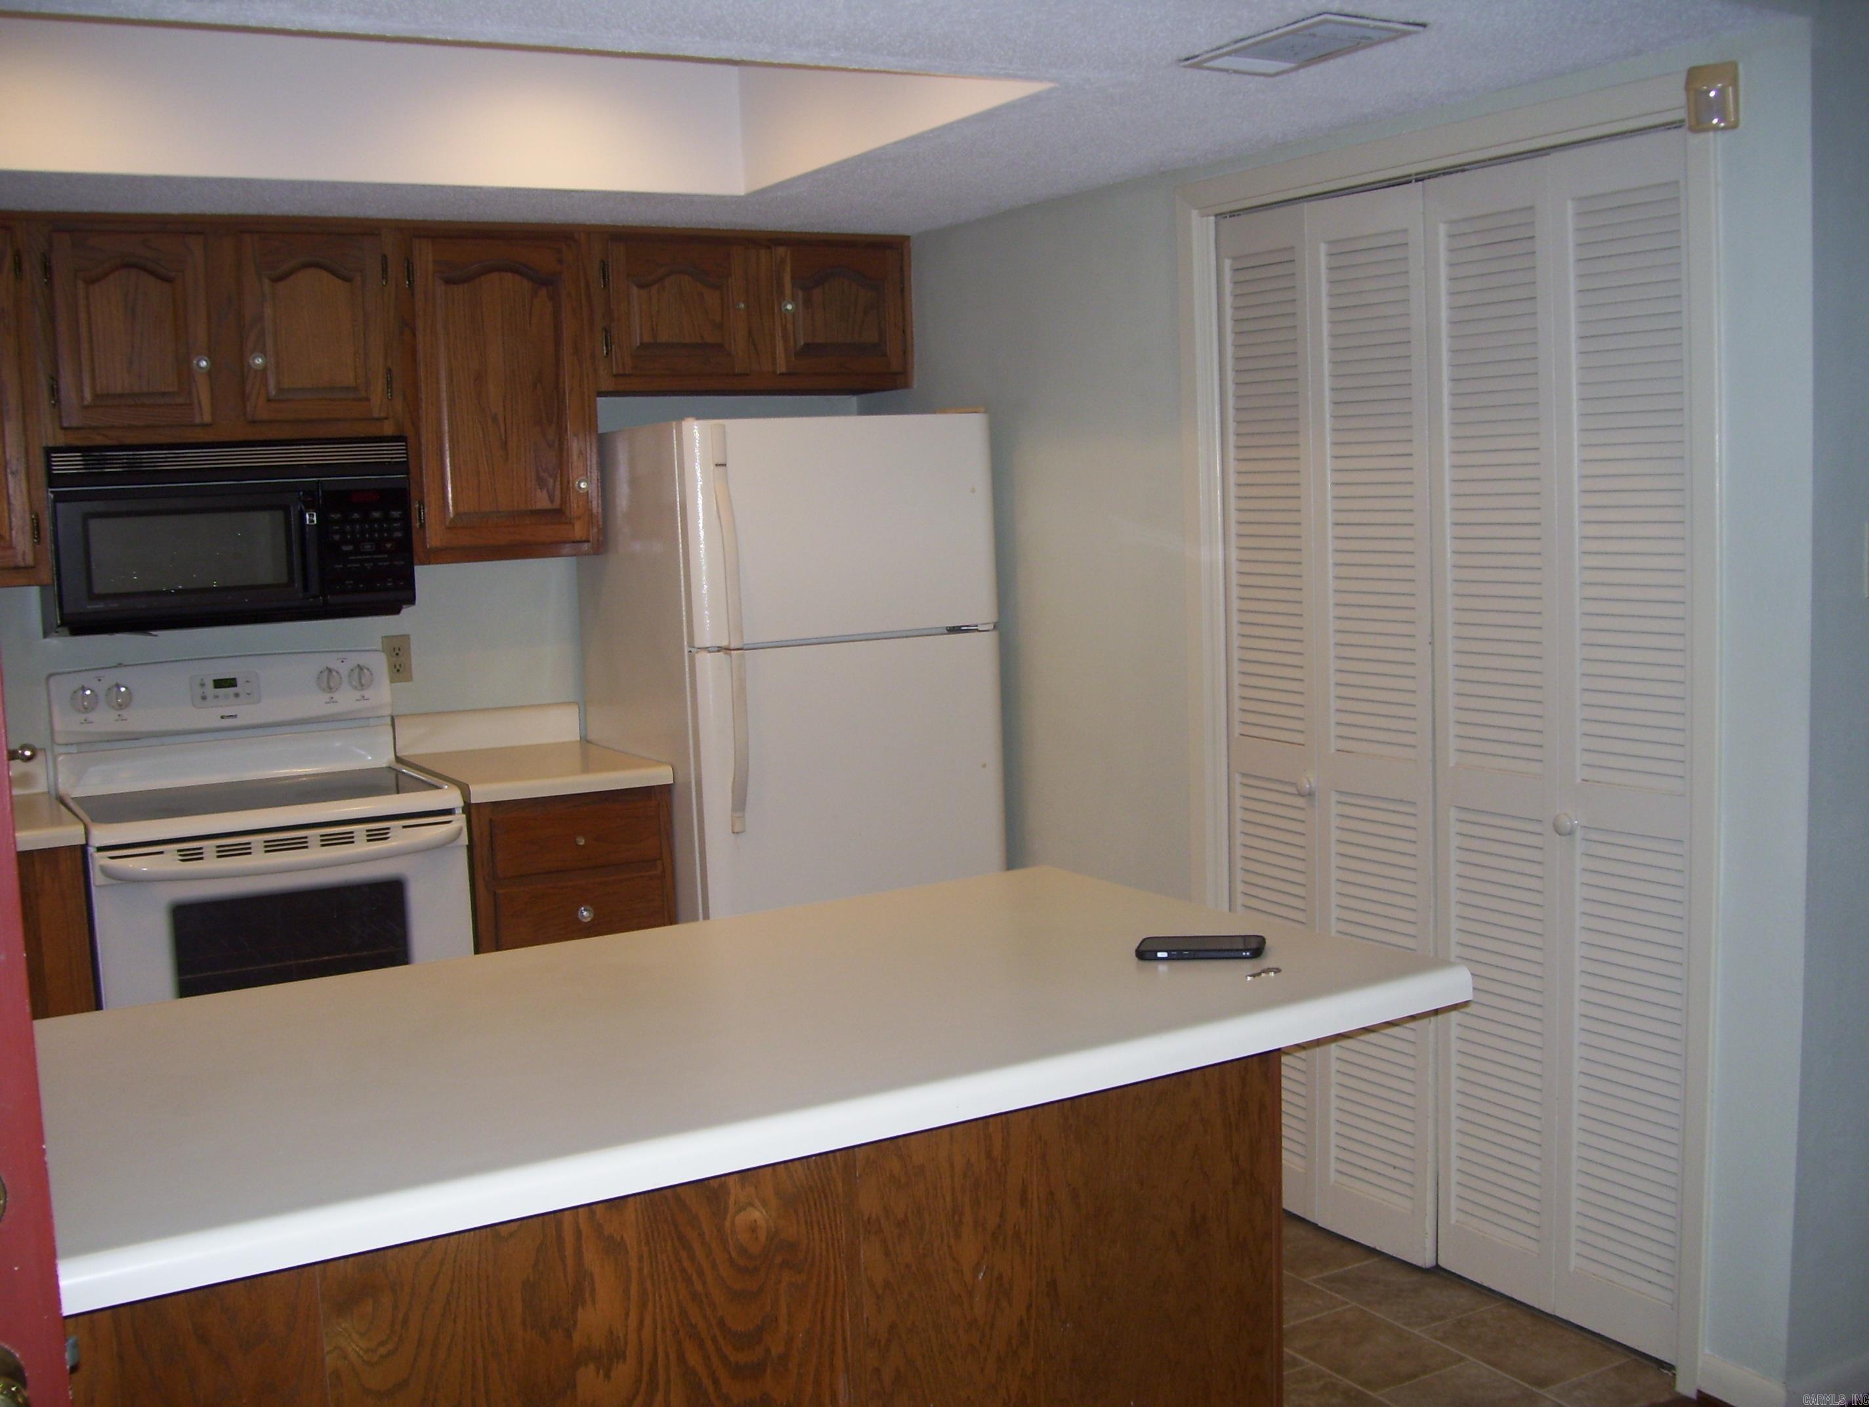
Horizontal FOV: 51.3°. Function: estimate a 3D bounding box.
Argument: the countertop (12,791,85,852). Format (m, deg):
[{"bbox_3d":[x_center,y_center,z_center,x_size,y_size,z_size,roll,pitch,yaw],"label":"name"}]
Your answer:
[{"bbox_3d":[-2.049,0.265,4.106,0.408,0.039,0.615,-6,7,-30],"label":"countertop"}]

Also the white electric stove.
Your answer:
[{"bbox_3d":[-1.506,0.516,4.406,0.759,1.187,0.670,-6,7,-30],"label":"white electric stove"}]

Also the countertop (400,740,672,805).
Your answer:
[{"bbox_3d":[-0.983,0.163,4.710,0.477,0.039,0.655,-6,7,-30],"label":"countertop"}]

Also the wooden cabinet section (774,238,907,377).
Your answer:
[{"bbox_3d":[-0.312,-1.031,5.182,0.395,0.335,0.330,-6,7,-30],"label":"wooden cabinet section"}]

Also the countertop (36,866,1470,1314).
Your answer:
[{"bbox_3d":[-0.297,0.396,2.395,1.725,0.042,0.910,-6,7,-30],"label":"countertop"}]

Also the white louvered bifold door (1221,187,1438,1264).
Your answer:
[{"bbox_3d":[0.777,0.044,3.896,0.040,2.038,0.610,-6,7,-30],"label":"white louvered bifold door"}]

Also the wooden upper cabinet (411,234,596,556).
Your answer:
[{"bbox_3d":[-1.083,-0.740,4.758,0.455,0.770,0.340,-6,7,-30],"label":"wooden upper cabinet"}]

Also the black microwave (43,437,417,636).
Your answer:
[{"bbox_3d":[-1.620,-0.388,4.446,0.758,0.405,0.385,-6,7,-30],"label":"black microwave"}]

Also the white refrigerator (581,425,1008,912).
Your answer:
[{"bbox_3d":[-0.357,0.163,4.896,0.758,1.707,0.860,-6,7,-30],"label":"white refrigerator"}]

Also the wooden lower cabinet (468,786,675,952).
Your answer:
[{"bbox_3d":[-0.972,0.616,4.772,0.472,0.875,0.620,-6,7,-30],"label":"wooden lower cabinet"}]

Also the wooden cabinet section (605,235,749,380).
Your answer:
[{"bbox_3d":[-0.706,-0.988,4.953,0.390,0.335,0.330,-6,7,-30],"label":"wooden cabinet section"}]

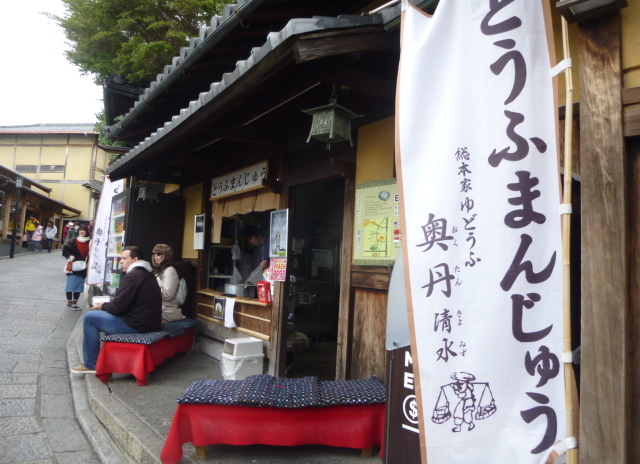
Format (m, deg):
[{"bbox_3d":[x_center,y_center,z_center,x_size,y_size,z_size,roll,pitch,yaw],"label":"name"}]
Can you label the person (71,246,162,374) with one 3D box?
[{"bbox_3d":[-1.997,0.750,4.559,0.830,1.230,0.540,2,-4,7],"label":"person"}]

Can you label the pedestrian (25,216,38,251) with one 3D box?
[{"bbox_3d":[-14.085,0.089,22.713,0.580,1.700,0.420,5,-5,-33],"label":"pedestrian"}]

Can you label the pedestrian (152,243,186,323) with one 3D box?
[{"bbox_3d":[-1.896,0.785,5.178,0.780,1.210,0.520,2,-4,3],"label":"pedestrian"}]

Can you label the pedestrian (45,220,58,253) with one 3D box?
[{"bbox_3d":[-13.081,0.238,22.621,0.520,1.560,0.400,3,-4,-11],"label":"pedestrian"}]

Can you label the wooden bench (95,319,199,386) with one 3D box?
[{"bbox_3d":[-1.711,1.219,4.816,0.510,0.350,1.260,2,-4,7],"label":"wooden bench"}]

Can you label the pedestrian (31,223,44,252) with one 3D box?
[{"bbox_3d":[-13.576,0.307,22.262,0.500,1.400,0.450,0,-4,22],"label":"pedestrian"}]

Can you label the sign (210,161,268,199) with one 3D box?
[{"bbox_3d":[-0.928,-0.547,5.119,0.050,0.280,1.450,5,-5,-35],"label":"sign"}]

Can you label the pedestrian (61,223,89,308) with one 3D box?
[{"bbox_3d":[-4.483,0.648,8.619,0.520,1.600,0.400,6,-5,-43],"label":"pedestrian"}]

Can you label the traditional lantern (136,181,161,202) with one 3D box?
[{"bbox_3d":[-2.130,-0.504,5.750,0.250,0.280,0.250,-2,-5,43],"label":"traditional lantern"}]

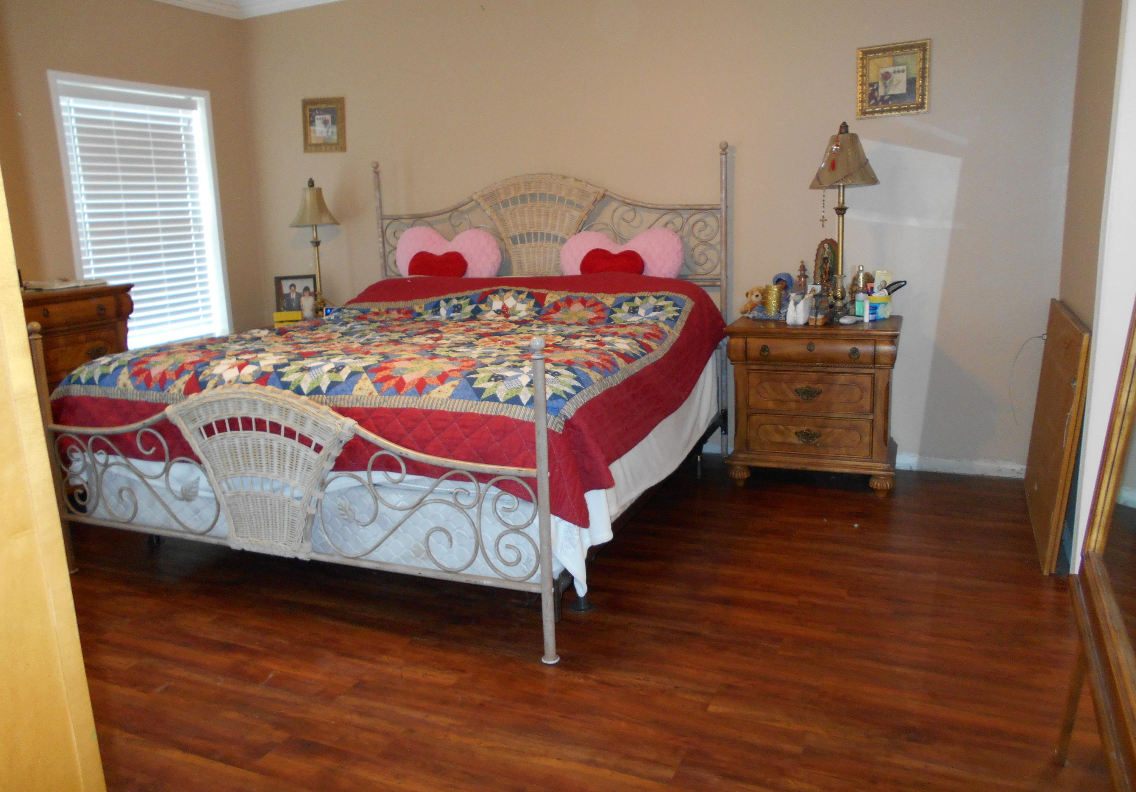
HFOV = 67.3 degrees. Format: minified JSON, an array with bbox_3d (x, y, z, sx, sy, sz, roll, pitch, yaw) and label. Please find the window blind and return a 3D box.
[{"bbox_3d":[-2.202,-0.917,4.487,0.064,1.303,0.848,3,14,23],"label":"window blind"}]

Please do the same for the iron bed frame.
[{"bbox_3d":[-0.565,-0.271,3.639,2.039,1.564,2.208,3,13,23],"label":"iron bed frame"}]

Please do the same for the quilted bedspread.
[{"bbox_3d":[-0.566,-0.147,3.654,2.119,0.604,2.079,3,13,23],"label":"quilted bedspread"}]

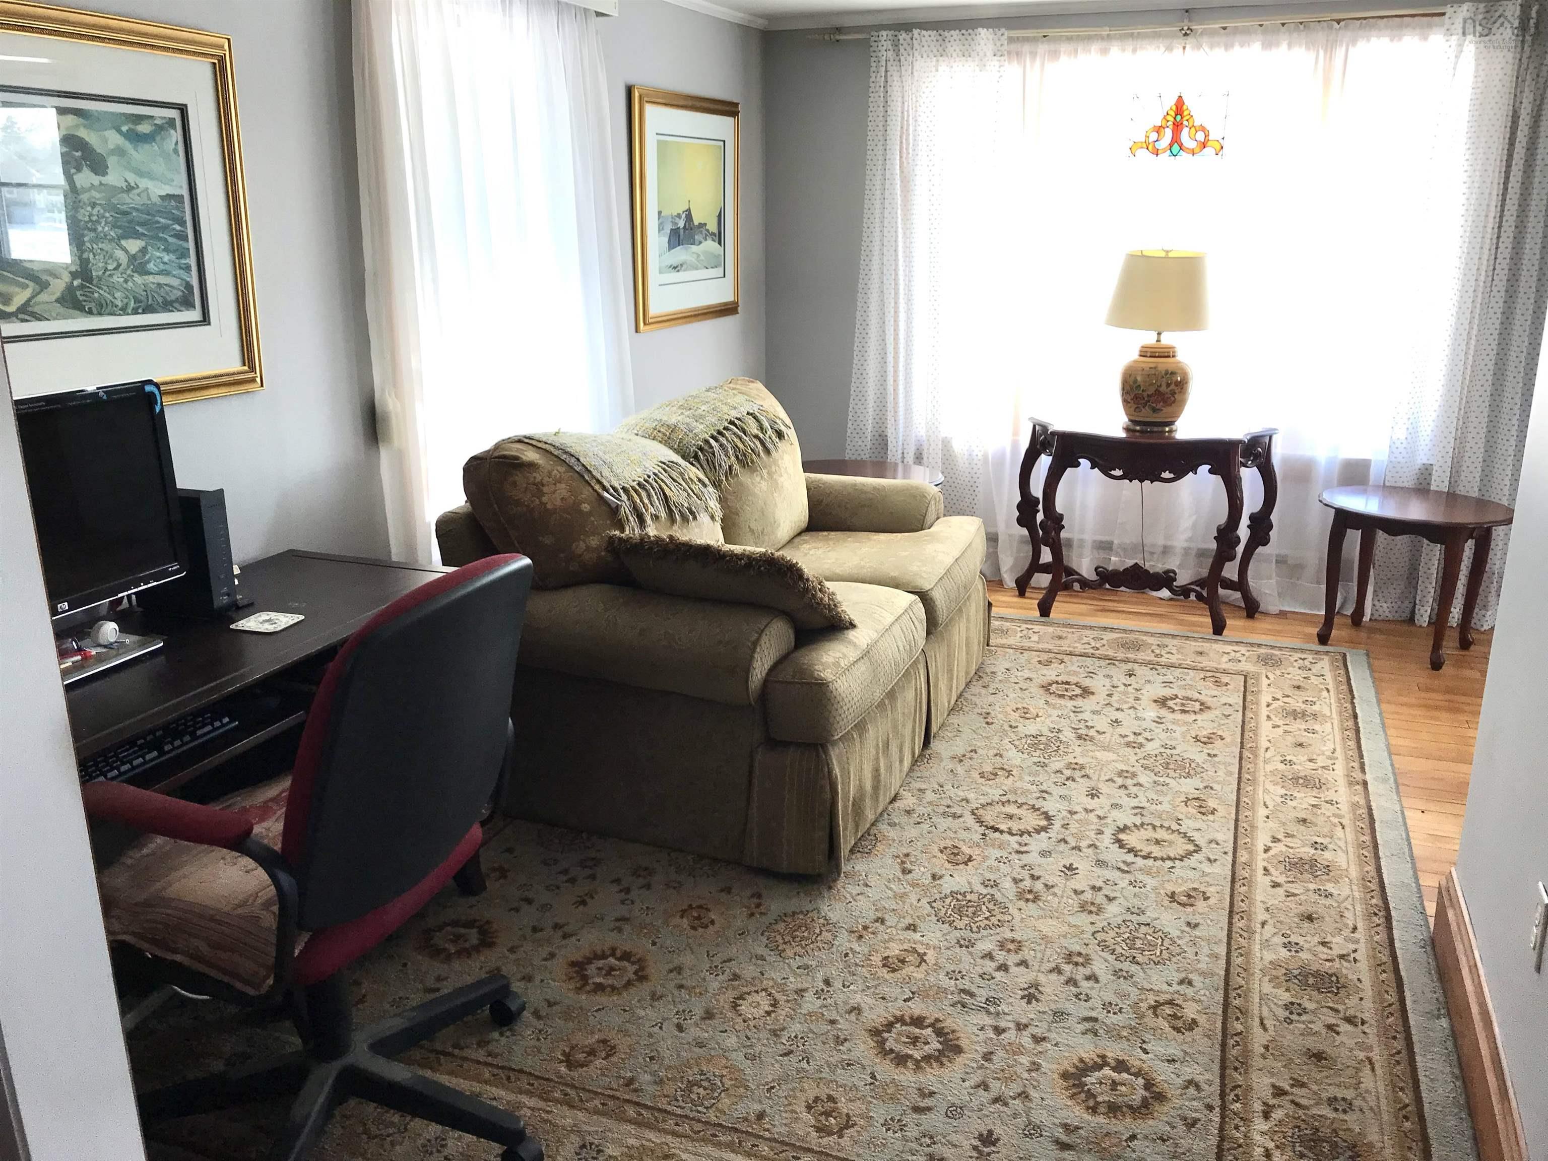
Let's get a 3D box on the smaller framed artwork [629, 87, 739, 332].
[{"bbox_3d":[-0.322,-1.417,4.821,0.035,0.837,0.935,6,18,20],"label":"smaller framed artwork"}]

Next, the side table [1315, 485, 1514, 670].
[{"bbox_3d":[2.296,-0.016,4.559,0.643,0.533,0.587,15,22,40],"label":"side table"}]

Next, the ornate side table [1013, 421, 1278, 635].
[{"bbox_3d":[1.436,-0.226,4.914,0.981,0.735,0.394,6,18,20],"label":"ornate side table"}]

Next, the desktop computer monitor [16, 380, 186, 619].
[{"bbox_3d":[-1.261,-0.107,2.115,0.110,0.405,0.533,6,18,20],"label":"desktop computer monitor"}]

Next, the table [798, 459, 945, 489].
[{"bbox_3d":[0.355,-0.168,5.076,0.643,0.533,0.587,8,18,27],"label":"table"}]

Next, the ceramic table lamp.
[{"bbox_3d":[1.448,-0.903,4.744,0.379,0.675,0.379,6,18,20],"label":"ceramic table lamp"}]

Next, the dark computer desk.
[{"bbox_3d":[-1.175,0.505,2.409,0.548,0.757,1.421,6,18,20],"label":"dark computer desk"}]

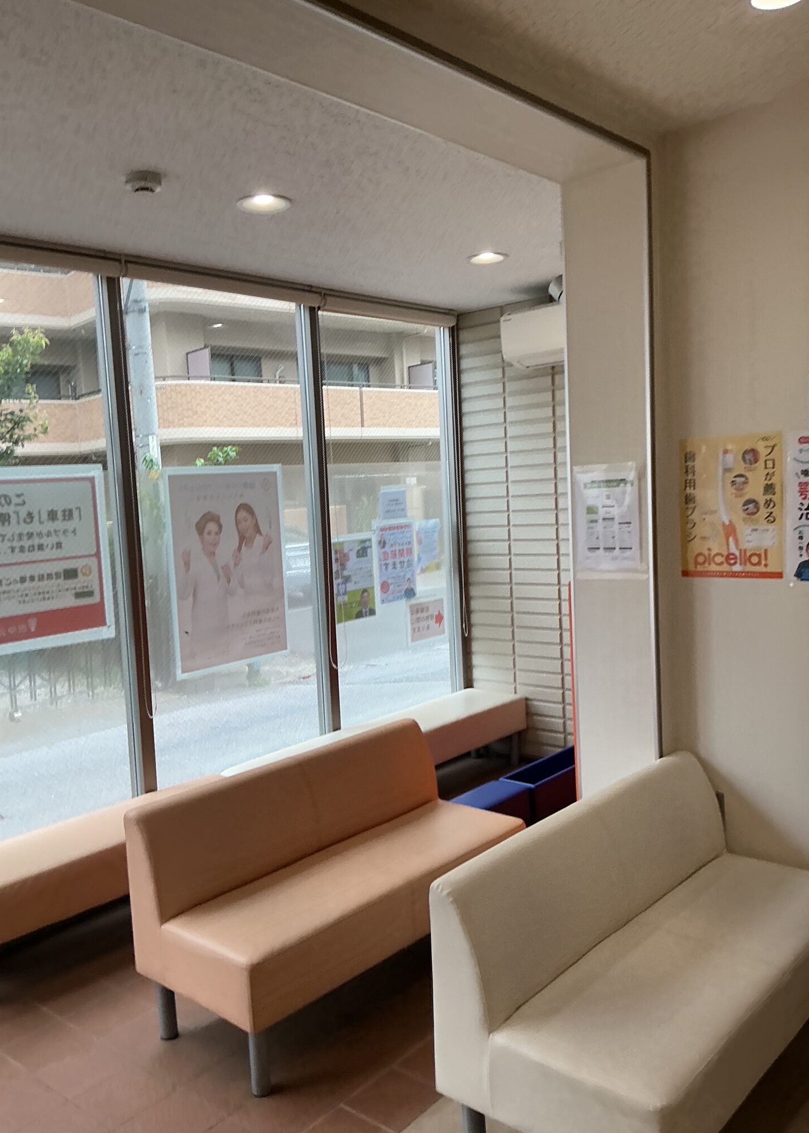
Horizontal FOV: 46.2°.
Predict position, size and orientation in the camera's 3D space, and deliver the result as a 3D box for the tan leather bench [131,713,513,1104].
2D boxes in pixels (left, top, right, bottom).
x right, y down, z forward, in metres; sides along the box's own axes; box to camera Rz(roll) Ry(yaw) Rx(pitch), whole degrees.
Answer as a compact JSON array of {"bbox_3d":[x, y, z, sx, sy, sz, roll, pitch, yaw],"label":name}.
[{"bbox_3d":[-0.172,0.935,2.874,0.514,0.660,1.162,1,6,42],"label":"tan leather bench"}]

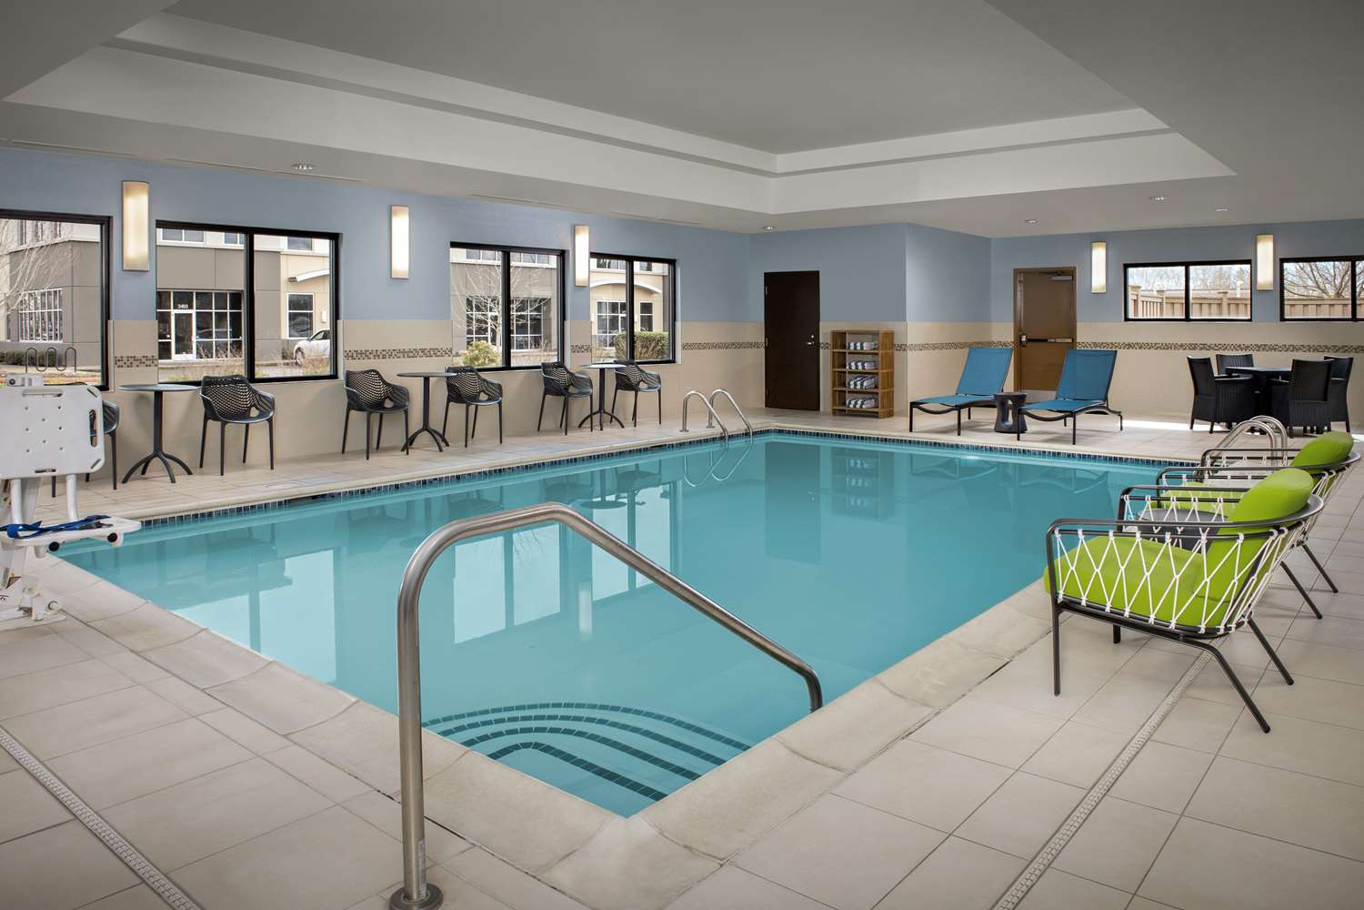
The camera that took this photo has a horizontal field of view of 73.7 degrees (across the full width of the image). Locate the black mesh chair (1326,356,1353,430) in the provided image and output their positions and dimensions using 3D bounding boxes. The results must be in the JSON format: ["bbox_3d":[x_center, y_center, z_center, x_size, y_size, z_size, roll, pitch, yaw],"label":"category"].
[{"bbox_3d":[7.450,-0.729,10.800,0.620,0.870,0.570,0,5,0],"label":"black mesh chair"}]

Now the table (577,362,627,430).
[{"bbox_3d":[-0.970,-0.698,11.000,0.610,0.745,0.610,0,5,0],"label":"table"}]

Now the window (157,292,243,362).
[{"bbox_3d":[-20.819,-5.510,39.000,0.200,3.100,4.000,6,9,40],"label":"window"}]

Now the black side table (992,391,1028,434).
[{"bbox_3d":[4.020,-0.522,11.087,0.410,0.470,0.410,6,9,40],"label":"black side table"}]

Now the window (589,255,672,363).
[{"bbox_3d":[-0.675,-1.952,12.409,0.120,1.450,1.760,6,9,40],"label":"window"}]

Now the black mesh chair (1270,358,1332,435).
[{"bbox_3d":[7.197,-0.660,10.582,0.520,0.880,0.590,1,7,6],"label":"black mesh chair"}]

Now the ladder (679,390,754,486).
[{"bbox_3d":[0.448,-0.190,11.206,0.740,1.220,0.550,6,9,40],"label":"ladder"}]

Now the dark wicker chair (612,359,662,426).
[{"bbox_3d":[-0.558,-0.787,11.477,0.550,0.810,0.590,-5,7,-42],"label":"dark wicker chair"}]

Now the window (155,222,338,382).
[{"bbox_3d":[-3.872,-1.358,8.156,0.100,1.360,1.610,5,7,41],"label":"window"}]

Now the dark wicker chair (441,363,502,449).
[{"bbox_3d":[-2.226,-0.533,9.666,0.550,0.810,0.590,-5,8,-44],"label":"dark wicker chair"}]

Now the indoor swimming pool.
[{"bbox_3d":[0.600,0.916,6.946,4.850,1.200,7.850,7,11,40],"label":"indoor swimming pool"}]

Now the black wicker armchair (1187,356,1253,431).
[{"bbox_3d":[6.336,-0.701,10.682,0.570,0.860,0.540,0,6,3],"label":"black wicker armchair"}]

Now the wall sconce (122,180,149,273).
[{"bbox_3d":[-4.553,-1.907,7.581,0.100,0.710,0.190,6,9,40],"label":"wall sconce"}]

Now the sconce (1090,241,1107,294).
[{"bbox_3d":[5.789,-2.600,12.637,0.200,0.725,0.100,4,7,37],"label":"sconce"}]

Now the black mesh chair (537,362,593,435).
[{"bbox_3d":[-1.375,-0.679,10.650,0.580,0.810,0.540,5,7,43],"label":"black mesh chair"}]

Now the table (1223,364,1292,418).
[{"bbox_3d":[6.702,-0.611,10.423,0.730,0.740,0.730,0,6,5],"label":"table"}]

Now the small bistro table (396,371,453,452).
[{"bbox_3d":[-2.590,-0.436,9.200,0.620,0.745,0.620,5,7,41],"label":"small bistro table"}]

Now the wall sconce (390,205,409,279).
[{"bbox_3d":[-2.889,-2.186,9.320,0.100,0.760,0.190,5,7,41],"label":"wall sconce"}]

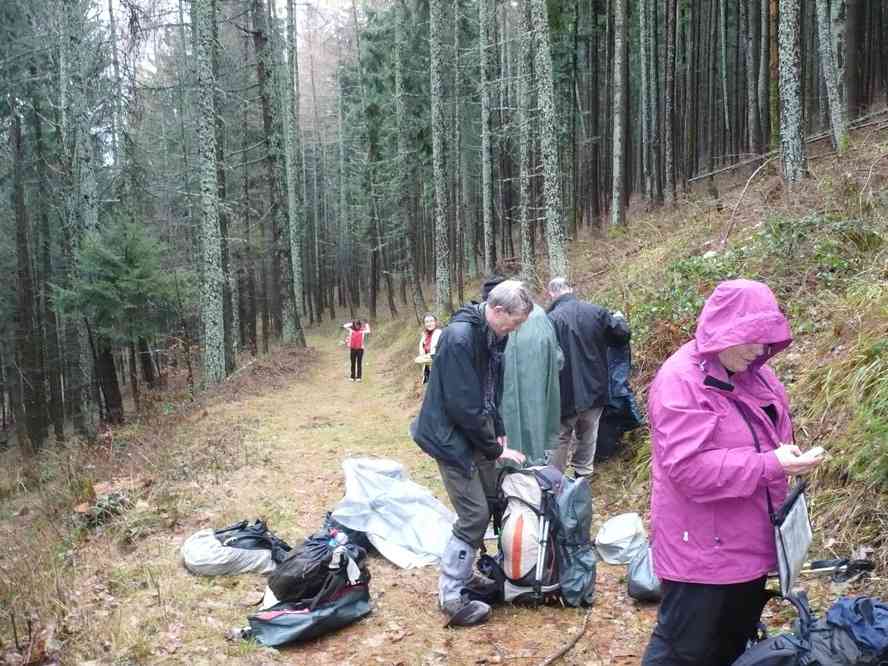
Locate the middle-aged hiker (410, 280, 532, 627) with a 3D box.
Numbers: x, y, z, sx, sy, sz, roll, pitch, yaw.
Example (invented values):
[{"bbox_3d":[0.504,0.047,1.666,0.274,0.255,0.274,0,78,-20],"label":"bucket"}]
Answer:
[{"bbox_3d":[0.133,0.560,4.330,0.570,1.620,0.530,0,3,18],"label":"middle-aged hiker"}]

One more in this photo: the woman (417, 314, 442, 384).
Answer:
[{"bbox_3d":[-0.190,0.550,13.300,0.500,1.640,0.400,0,3,14],"label":"woman"}]

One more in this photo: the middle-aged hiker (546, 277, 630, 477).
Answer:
[{"bbox_3d":[1.180,0.380,7.450,0.700,1.690,0.480,-1,3,3],"label":"middle-aged hiker"}]

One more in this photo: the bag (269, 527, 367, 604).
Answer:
[{"bbox_3d":[-0.615,1.135,4.380,0.440,0.270,0.310,-28,18,-37],"label":"bag"}]

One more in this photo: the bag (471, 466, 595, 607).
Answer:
[{"bbox_3d":[0.440,1.000,4.500,0.480,0.660,0.390,1,3,32],"label":"bag"}]

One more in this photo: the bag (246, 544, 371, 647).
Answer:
[{"bbox_3d":[-0.640,1.220,4.220,0.330,0.270,0.580,2,4,45],"label":"bag"}]

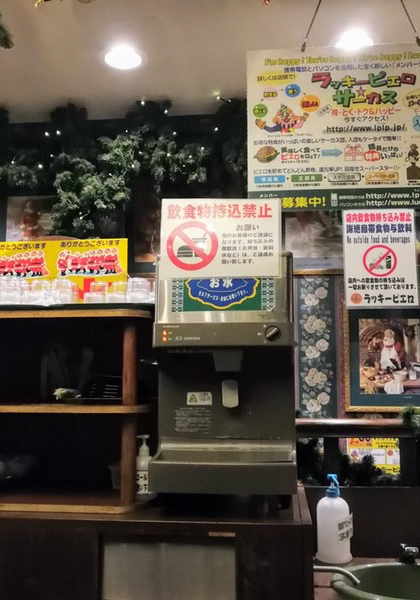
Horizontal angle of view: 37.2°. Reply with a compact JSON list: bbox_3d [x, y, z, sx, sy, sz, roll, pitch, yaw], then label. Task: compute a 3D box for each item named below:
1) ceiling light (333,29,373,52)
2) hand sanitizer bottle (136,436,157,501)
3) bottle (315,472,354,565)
[{"bbox_3d":[0.578,-1.043,2.489,0.155,0.040,0.155,-1,-7,6],"label":"ceiling light"},{"bbox_3d":[-0.178,0.462,1.686,0.070,0.177,0.070,3,-7,-24],"label":"hand sanitizer bottle"},{"bbox_3d":[0.364,0.643,1.847,0.100,0.246,0.105,0,-7,0],"label":"bottle"}]

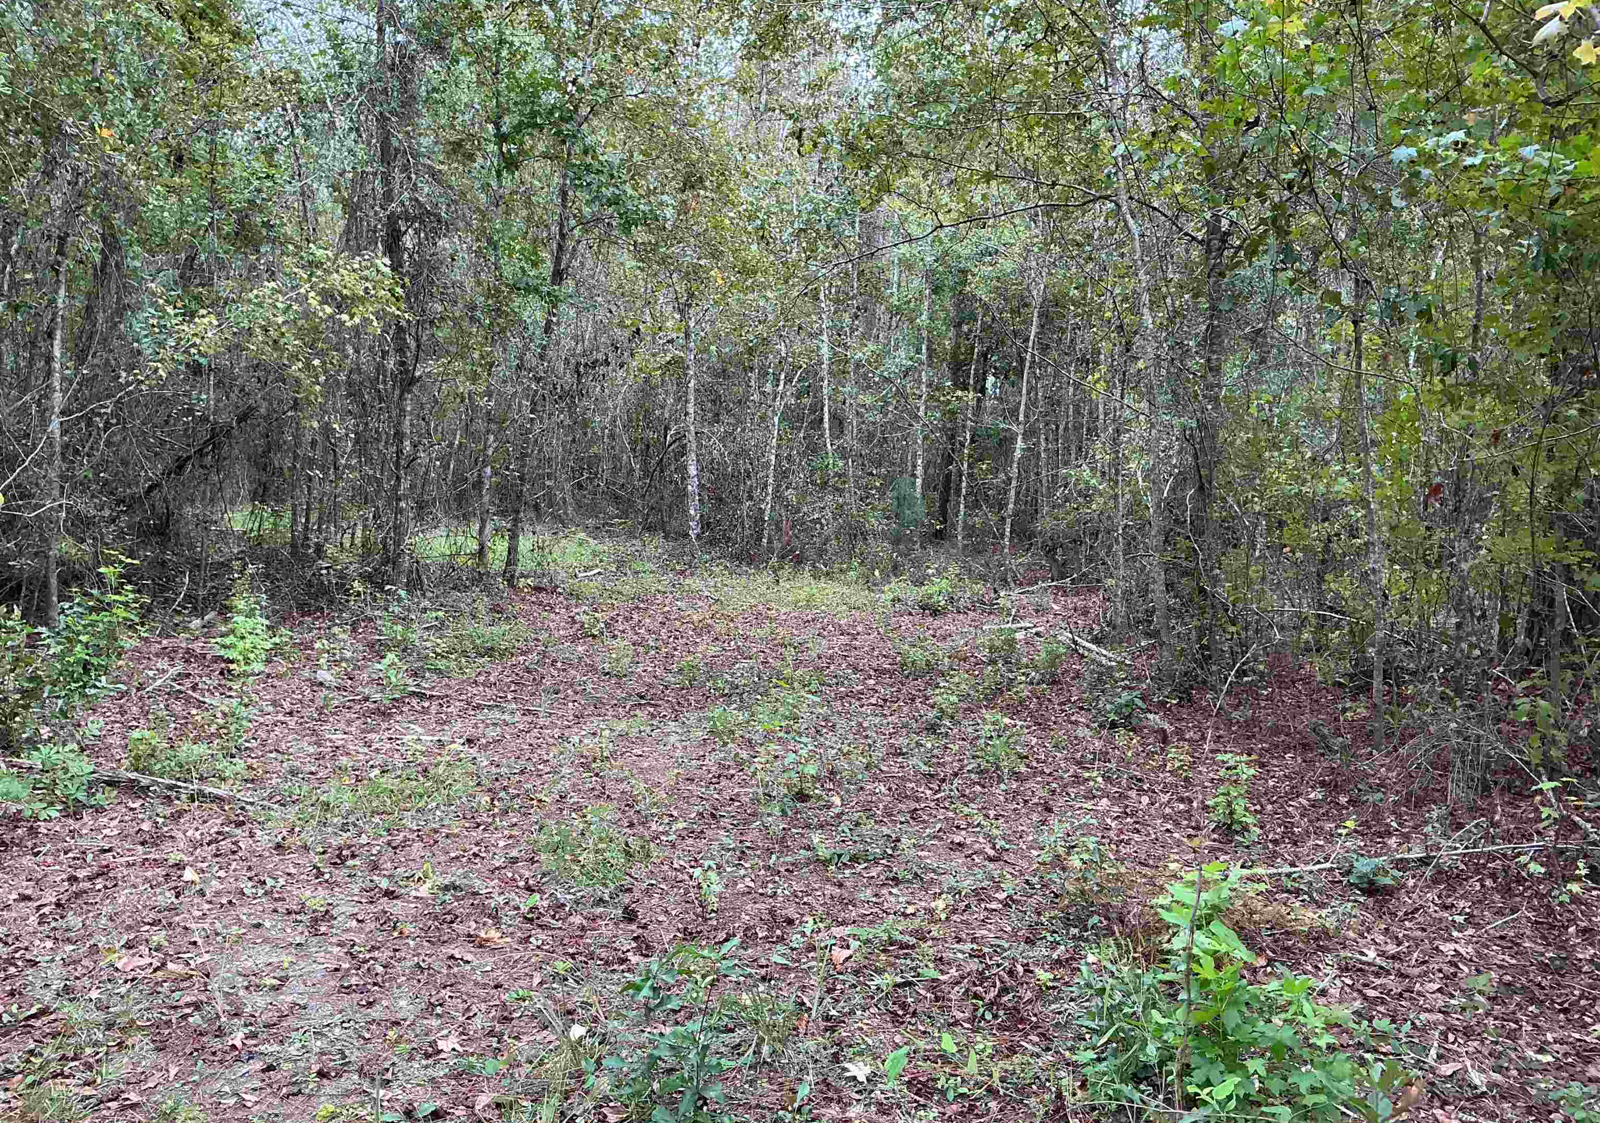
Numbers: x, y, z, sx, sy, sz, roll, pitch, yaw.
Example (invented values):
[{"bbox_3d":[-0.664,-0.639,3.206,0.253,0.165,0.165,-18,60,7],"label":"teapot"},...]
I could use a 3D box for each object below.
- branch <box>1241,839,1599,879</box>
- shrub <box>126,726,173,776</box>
[{"bbox_3d":[2.419,1.140,5.200,1.528,0.080,0.120,-1,4,-11],"label":"branch"},{"bbox_3d":[-3.322,0.958,6.836,0.243,0.242,0.230,0,4,0],"label":"shrub"}]

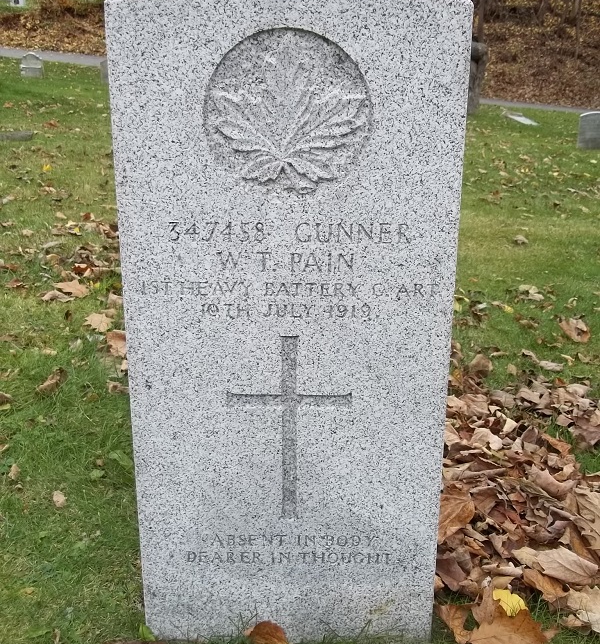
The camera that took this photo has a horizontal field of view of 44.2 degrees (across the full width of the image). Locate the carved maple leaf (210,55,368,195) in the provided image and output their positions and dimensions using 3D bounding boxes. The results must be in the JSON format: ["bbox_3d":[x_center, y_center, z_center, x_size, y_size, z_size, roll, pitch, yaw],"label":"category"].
[{"bbox_3d":[-0.011,-0.217,0.797,0.168,0.156,0.015,0,17,1],"label":"carved maple leaf"}]

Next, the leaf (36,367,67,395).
[{"bbox_3d":[-0.607,0.143,1.807,0.052,0.030,0.085,9,19,27],"label":"leaf"}]

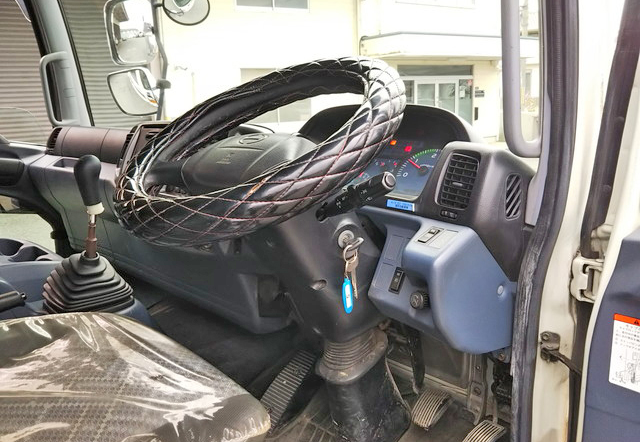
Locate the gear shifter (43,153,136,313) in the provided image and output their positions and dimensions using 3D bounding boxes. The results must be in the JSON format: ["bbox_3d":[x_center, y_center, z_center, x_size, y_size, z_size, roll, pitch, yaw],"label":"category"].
[{"bbox_3d":[-0.478,0.031,1.135,0.140,0.300,0.150,10,16,44],"label":"gear shifter"}]

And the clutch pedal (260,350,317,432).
[{"bbox_3d":[-0.086,0.445,1.442,0.080,0.045,0.230,10,56,44],"label":"clutch pedal"}]

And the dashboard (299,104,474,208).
[{"bbox_3d":[0.144,-0.137,1.103,0.390,0.190,0.150,10,9,44],"label":"dashboard"}]

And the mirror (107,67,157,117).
[{"bbox_3d":[-0.881,-0.608,2.606,0.210,0.190,0.070,3,21,19],"label":"mirror"}]

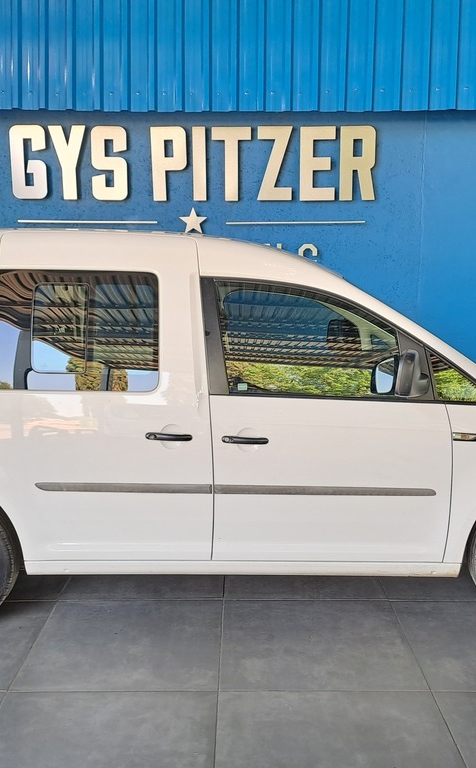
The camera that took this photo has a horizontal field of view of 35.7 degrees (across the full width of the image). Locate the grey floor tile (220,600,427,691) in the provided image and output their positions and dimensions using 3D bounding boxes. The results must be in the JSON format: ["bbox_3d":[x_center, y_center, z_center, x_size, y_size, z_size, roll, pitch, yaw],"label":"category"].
[{"bbox_3d":[0.337,1.116,3.211,0.800,0.010,0.795,0,8,1],"label":"grey floor tile"}]

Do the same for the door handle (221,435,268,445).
[{"bbox_3d":[0.032,0.237,3.133,0.198,0.036,0.050,1,5,0],"label":"door handle"}]

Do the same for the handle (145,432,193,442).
[{"bbox_3d":[-0.291,0.225,3.130,0.199,0.036,0.050,1,5,0],"label":"handle"}]

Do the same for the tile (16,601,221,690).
[{"bbox_3d":[-0.470,1.122,3.220,0.800,0.010,0.795,0,8,1],"label":"tile"}]

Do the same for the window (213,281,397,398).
[{"bbox_3d":[0.283,-0.192,3.141,0.775,0.520,0.040,0,0,0],"label":"window"}]

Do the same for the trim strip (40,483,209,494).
[{"bbox_3d":[-0.486,0.446,3.167,0.752,0.035,0.020,1,8,0],"label":"trim strip"}]

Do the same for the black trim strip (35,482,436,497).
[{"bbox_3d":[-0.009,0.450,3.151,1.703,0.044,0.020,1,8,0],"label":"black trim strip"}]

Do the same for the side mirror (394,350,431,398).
[{"bbox_3d":[0.718,-0.039,3.047,0.130,0.205,0.210,0,8,0],"label":"side mirror"}]

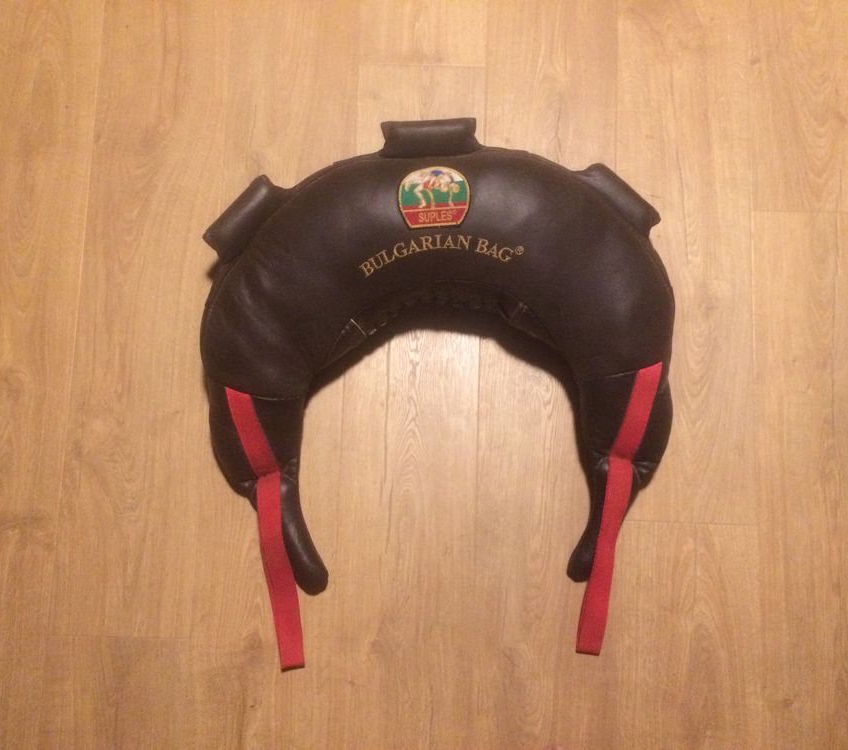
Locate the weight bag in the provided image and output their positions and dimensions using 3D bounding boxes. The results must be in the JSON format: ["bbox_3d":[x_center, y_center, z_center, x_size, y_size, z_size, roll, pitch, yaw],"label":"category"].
[{"bbox_3d":[0.019,0.013,1.096,0.628,0.170,0.741,-3,83,1],"label":"weight bag"}]

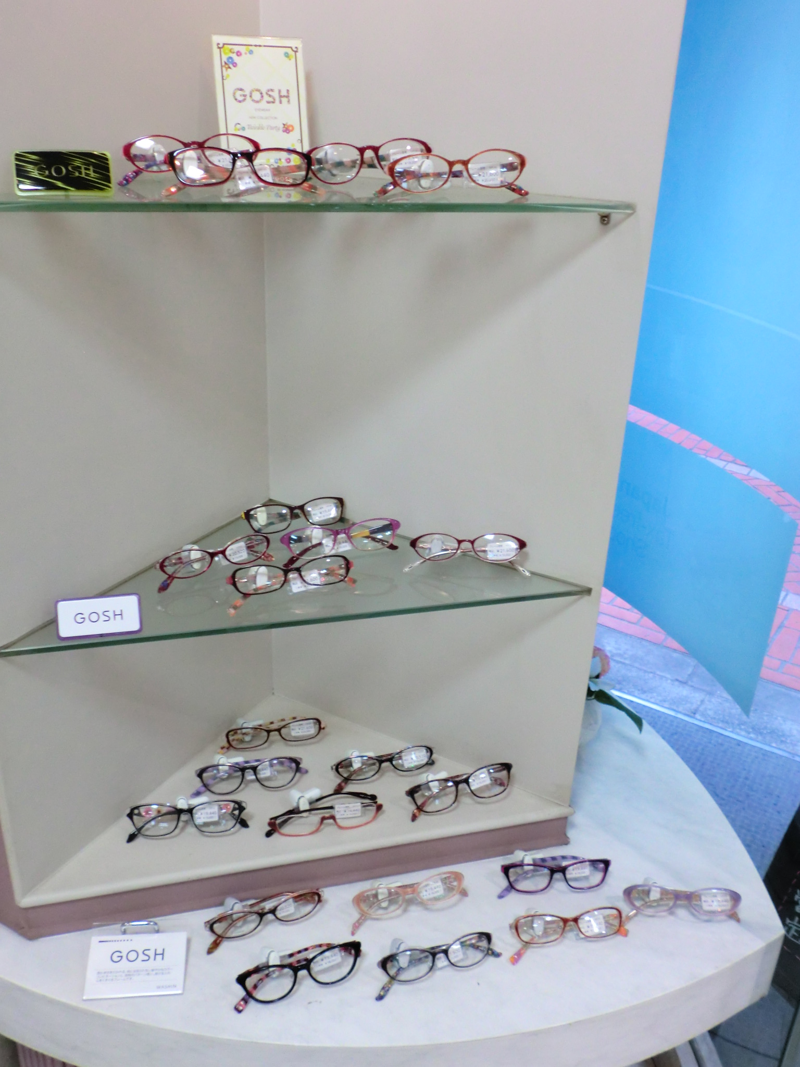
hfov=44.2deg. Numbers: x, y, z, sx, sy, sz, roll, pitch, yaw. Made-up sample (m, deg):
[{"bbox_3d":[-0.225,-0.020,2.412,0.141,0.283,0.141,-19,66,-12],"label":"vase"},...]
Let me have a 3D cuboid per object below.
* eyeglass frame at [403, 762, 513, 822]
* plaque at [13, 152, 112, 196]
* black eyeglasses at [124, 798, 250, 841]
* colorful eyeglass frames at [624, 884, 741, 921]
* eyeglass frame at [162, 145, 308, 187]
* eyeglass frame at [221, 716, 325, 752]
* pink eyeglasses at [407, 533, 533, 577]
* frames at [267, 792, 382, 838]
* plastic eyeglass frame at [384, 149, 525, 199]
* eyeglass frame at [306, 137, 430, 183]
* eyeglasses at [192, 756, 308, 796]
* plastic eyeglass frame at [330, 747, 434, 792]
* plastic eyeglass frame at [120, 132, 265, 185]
[{"bbox_3d":[0.073,0.313,1.227,0.142,0.047,0.042,-7,14,-20],"label":"eyeglass frame"},{"bbox_3d":[-0.285,-0.305,0.834,0.079,0.039,0.014,-5,4,-15],"label":"plaque"},{"bbox_3d":[-0.249,0.333,1.159,0.138,0.044,0.036,-2,8,-10],"label":"black eyeglasses"},{"bbox_3d":[0.321,0.424,1.135,0.137,0.043,0.036,3,7,0],"label":"colorful eyeglass frames"},{"bbox_3d":[-0.147,-0.334,0.911,0.140,0.042,0.037,-4,8,-13],"label":"eyeglass frame"},{"bbox_3d":[-0.166,0.267,1.308,0.133,0.040,0.036,-5,8,-15],"label":"eyeglass frame"},{"bbox_3d":[0.078,0.023,1.131,0.140,0.042,0.036,1,7,-3],"label":"pink eyeglasses"},{"bbox_3d":[-0.090,0.332,1.172,0.139,0.043,0.053,-5,13,-15],"label":"frames"},{"bbox_3d":[0.048,-0.333,0.922,0.142,0.043,0.037,-4,8,-14],"label":"plastic eyeglass frame"},{"bbox_3d":[-0.032,-0.370,0.979,0.138,0.046,0.042,-8,15,-22],"label":"eyeglass frame"},{"bbox_3d":[-0.187,0.298,1.233,0.138,0.045,0.042,-4,13,-13],"label":"eyeglasses"},{"bbox_3d":[-0.021,0.295,1.260,0.134,0.042,0.036,-5,8,-15],"label":"plastic eyeglass frame"},{"bbox_3d":[-0.200,-0.358,0.941,0.139,0.047,0.042,-7,14,-20],"label":"plastic eyeglass frame"}]

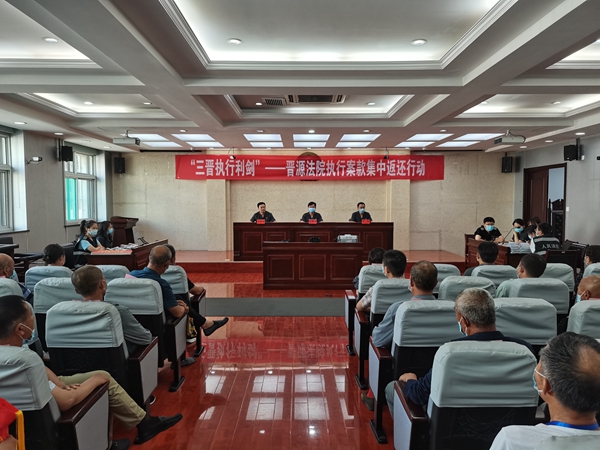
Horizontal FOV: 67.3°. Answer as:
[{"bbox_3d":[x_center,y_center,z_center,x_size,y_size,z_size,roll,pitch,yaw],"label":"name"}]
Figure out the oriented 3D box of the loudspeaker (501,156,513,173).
[{"bbox_3d":[5.493,-1.583,11.931,0.270,0.420,0.260,1,11,15],"label":"loudspeaker"}]

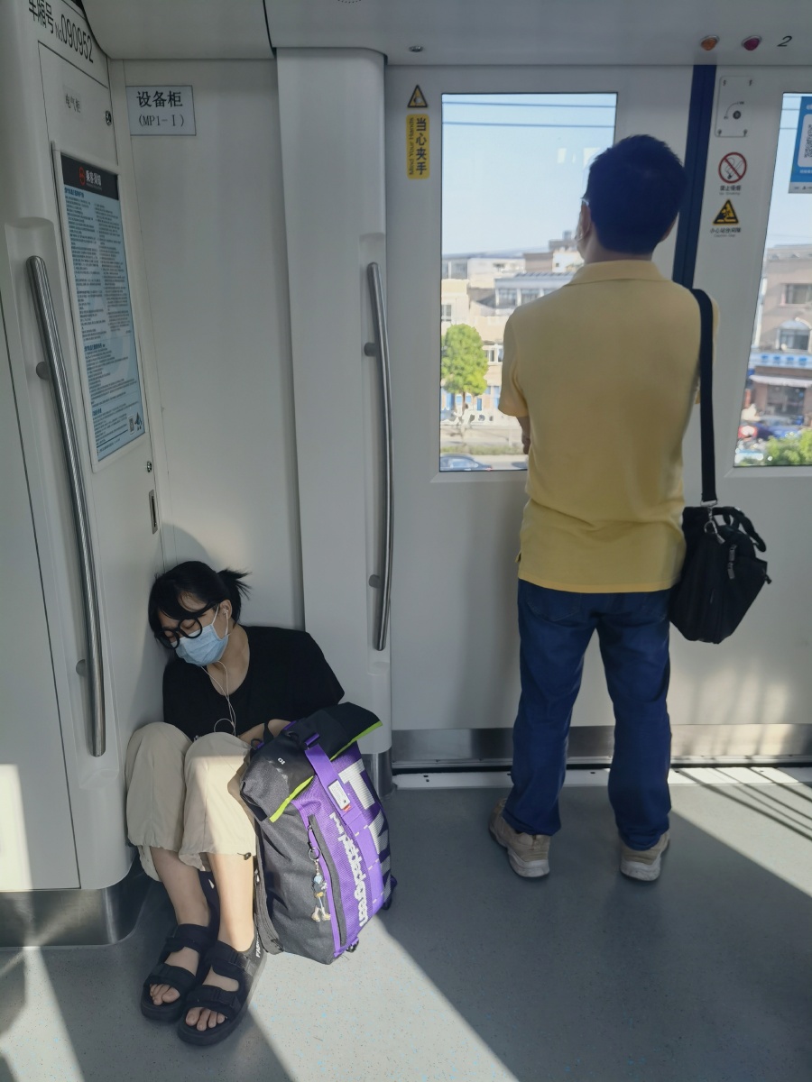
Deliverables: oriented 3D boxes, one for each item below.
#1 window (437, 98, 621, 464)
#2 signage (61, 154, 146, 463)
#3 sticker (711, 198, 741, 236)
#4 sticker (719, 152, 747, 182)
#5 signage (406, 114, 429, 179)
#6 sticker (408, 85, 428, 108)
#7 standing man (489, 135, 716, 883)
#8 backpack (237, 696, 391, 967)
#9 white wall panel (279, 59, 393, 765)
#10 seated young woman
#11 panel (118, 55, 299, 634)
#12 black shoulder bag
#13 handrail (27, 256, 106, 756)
[{"bbox_3d":[0.284,-0.598,2.053,0.397,0.876,0.030,-1,19,-1],"label":"window"},{"bbox_3d":[-0.633,-0.486,1.803,0.012,0.580,0.345,-1,19,-1],"label":"signage"},{"bbox_3d":[0.774,-0.780,2.037,0.076,0.086,0.003,-1,18,-1],"label":"sticker"},{"bbox_3d":[0.762,-0.869,1.967,0.067,0.067,0.005,-1,19,-1],"label":"sticker"},{"bbox_3d":[0.029,-0.906,1.939,0.054,0.136,0.006,-1,19,-1],"label":"signage"},{"bbox_3d":[0.028,-1.023,1.945,0.046,0.049,0.003,-1,18,-1],"label":"sticker"},{"bbox_3d":[0.428,-0.003,1.911,0.460,1.660,0.320,-3,19,-7],"label":"standing man"},{"bbox_3d":[-0.187,0.643,1.865,0.175,0.455,0.285,-1,16,31],"label":"backpack"},{"bbox_3d":[-0.150,-0.233,2.047,0.225,1.666,0.100,-1,19,-1],"label":"white wall panel"},{"bbox_3d":[-0.366,0.483,1.891,0.450,0.750,0.810,1,18,4],"label":"seated young woman"},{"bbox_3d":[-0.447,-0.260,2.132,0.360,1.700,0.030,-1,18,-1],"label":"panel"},{"bbox_3d":[0.688,-0.182,1.843,0.180,0.715,0.340,7,19,20],"label":"black shoulder bag"},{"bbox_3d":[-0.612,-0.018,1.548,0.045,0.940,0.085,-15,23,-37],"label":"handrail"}]

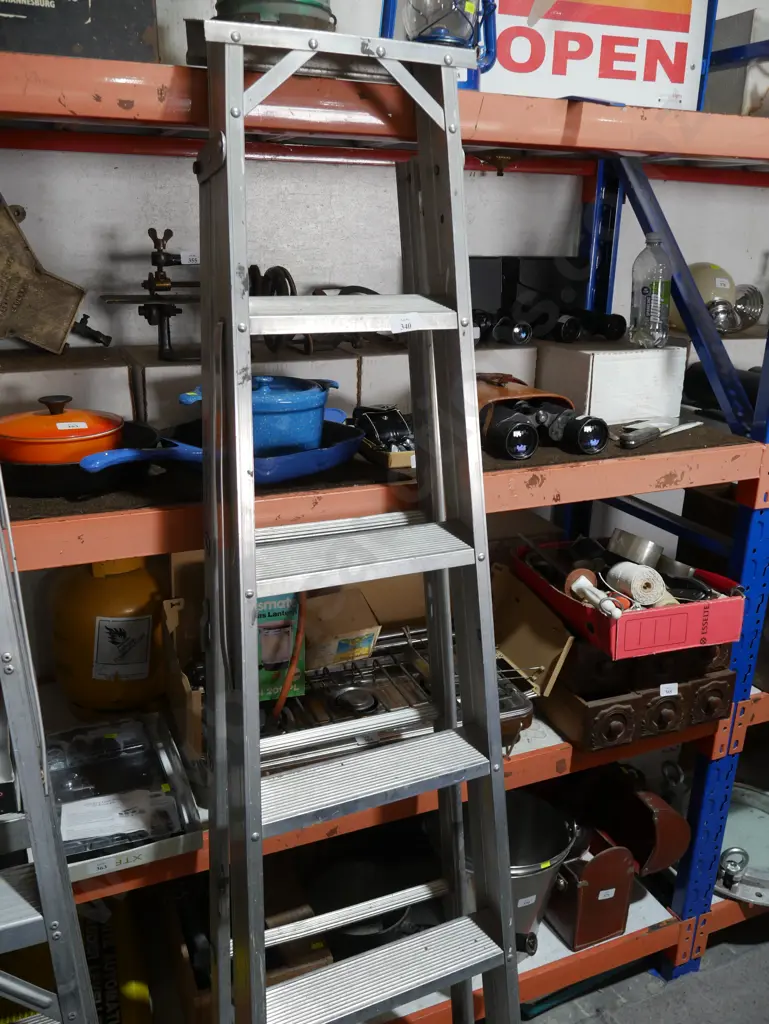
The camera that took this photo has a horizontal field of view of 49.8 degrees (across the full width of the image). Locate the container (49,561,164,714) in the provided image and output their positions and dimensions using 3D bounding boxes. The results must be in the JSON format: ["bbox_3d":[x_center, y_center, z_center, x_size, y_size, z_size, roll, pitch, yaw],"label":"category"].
[{"bbox_3d":[-0.512,0.207,1.557,0.208,0.345,0.208,-9,20,-26],"label":"container"}]

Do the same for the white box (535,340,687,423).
[{"bbox_3d":[0.438,-0.286,1.742,0.227,0.139,0.290,-7,20,-21],"label":"white box"}]

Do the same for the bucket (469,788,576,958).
[{"bbox_3d":[0.240,0.750,1.705,0.265,0.267,0.265,1,18,0],"label":"bucket"}]

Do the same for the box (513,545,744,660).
[{"bbox_3d":[0.446,0.150,1.569,0.250,0.084,0.370,-5,17,-16],"label":"box"}]

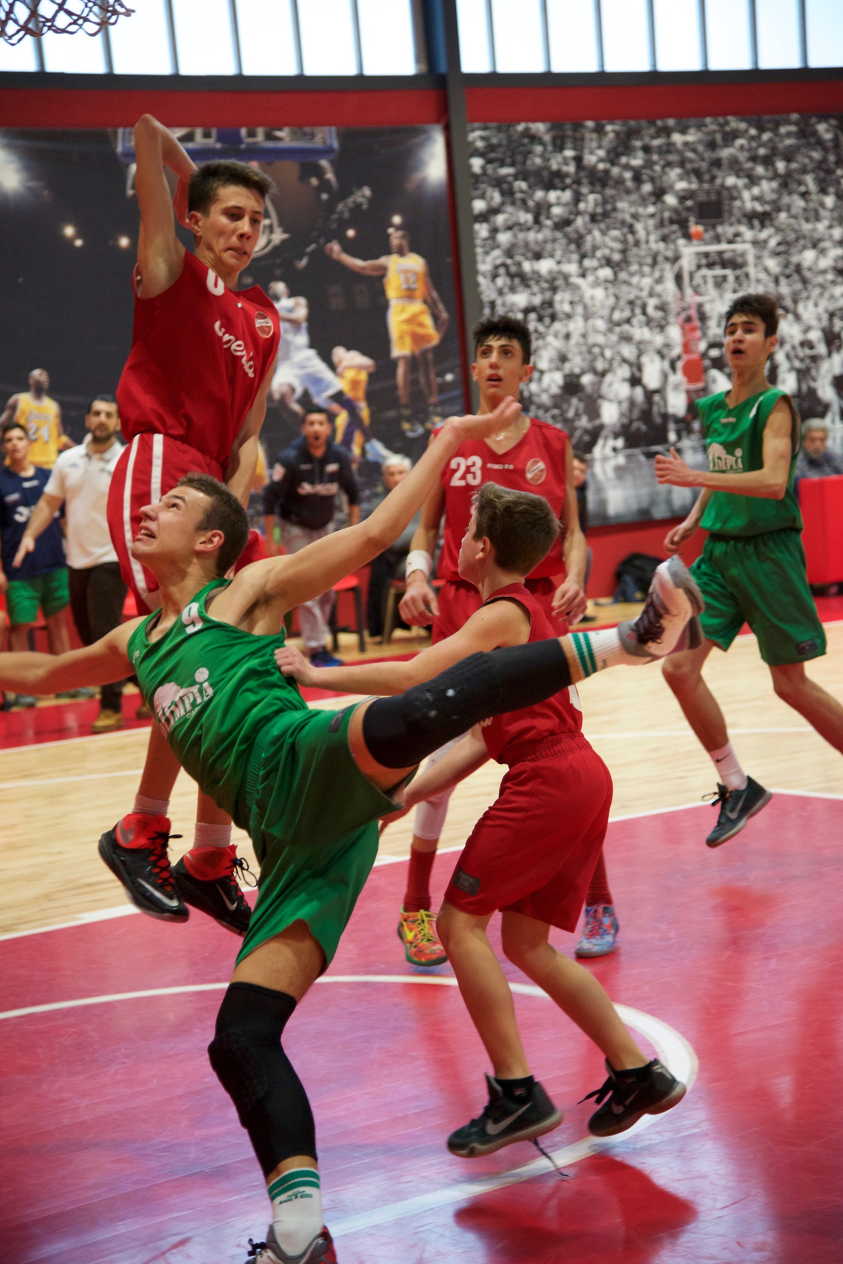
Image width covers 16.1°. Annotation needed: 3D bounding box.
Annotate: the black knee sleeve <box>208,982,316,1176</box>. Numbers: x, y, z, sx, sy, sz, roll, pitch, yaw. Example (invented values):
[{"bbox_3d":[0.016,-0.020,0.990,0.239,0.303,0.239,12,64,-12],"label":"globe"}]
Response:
[{"bbox_3d":[-0.319,0.908,6.080,0.200,0.390,0.145,-3,-11,-36],"label":"black knee sleeve"}]

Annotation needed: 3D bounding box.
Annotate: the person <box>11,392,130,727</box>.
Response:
[{"bbox_3d":[-1.887,-0.392,16.800,0.690,1.820,0.660,-5,5,4],"label":"person"}]

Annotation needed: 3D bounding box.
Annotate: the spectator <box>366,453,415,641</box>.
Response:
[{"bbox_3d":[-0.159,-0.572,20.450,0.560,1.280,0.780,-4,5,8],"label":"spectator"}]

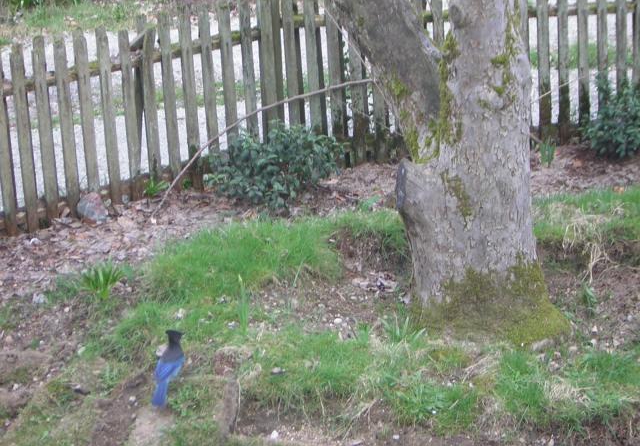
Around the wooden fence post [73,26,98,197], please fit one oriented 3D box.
[{"bbox_3d":[-1.191,-0.525,10.161,0.062,0.951,0.030,-17,22,-37],"label":"wooden fence post"}]

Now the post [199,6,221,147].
[{"bbox_3d":[-0.545,-0.627,9.895,0.065,0.905,0.030,-6,14,-15],"label":"post"}]

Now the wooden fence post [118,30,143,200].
[{"bbox_3d":[-0.986,-0.558,10.331,0.062,0.909,0.030,-17,22,-37],"label":"wooden fence post"}]

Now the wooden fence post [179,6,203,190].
[{"bbox_3d":[-0.632,-0.614,9.843,0.065,0.920,0.030,-6,14,-15],"label":"wooden fence post"}]

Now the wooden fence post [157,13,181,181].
[{"bbox_3d":[-0.743,-0.600,9.849,0.065,0.871,0.030,-6,14,-15],"label":"wooden fence post"}]

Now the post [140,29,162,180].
[{"bbox_3d":[-0.877,-0.590,10.416,0.062,0.871,0.030,-17,22,-37],"label":"post"}]

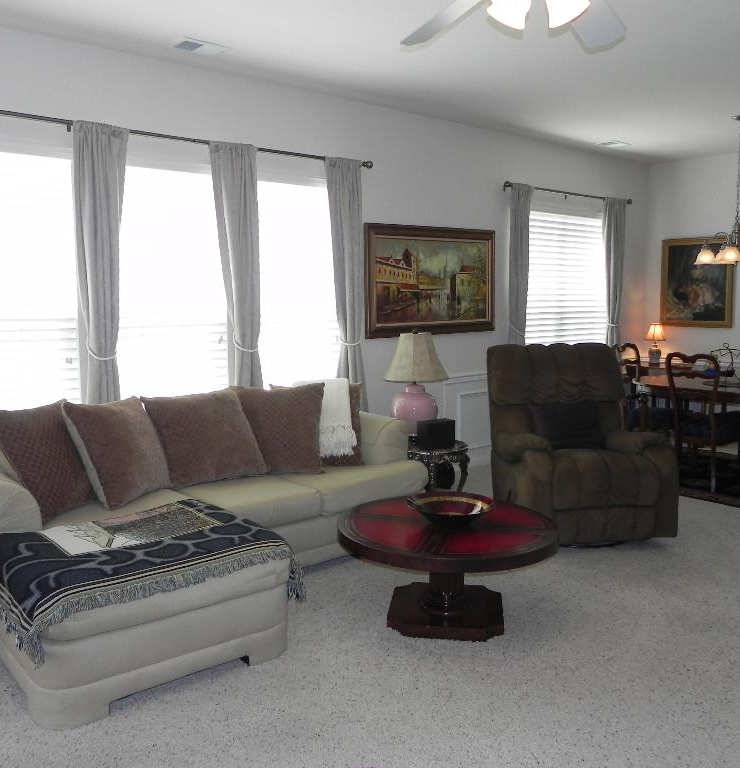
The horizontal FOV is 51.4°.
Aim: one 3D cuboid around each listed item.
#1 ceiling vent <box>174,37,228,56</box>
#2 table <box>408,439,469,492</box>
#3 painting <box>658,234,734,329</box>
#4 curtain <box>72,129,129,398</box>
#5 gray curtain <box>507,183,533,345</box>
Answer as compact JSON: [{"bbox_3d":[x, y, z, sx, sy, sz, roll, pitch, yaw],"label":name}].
[{"bbox_3d":[-0.901,-1.794,4.122,0.285,0.020,0.180,-6,9,-42],"label":"ceiling vent"},{"bbox_3d":[0.385,0.620,4.903,0.470,0.450,0.470,0,7,0],"label":"table"},{"bbox_3d":[3.238,-1.009,7.647,0.040,0.860,0.715,-6,9,-42],"label":"painting"},{"bbox_3d":[-1.427,-0.307,4.144,0.300,2.148,0.100,-6,9,-40],"label":"curtain"},{"bbox_3d":[1.249,-0.586,6.425,0.260,2.148,0.100,-6,9,-40],"label":"gray curtain"}]

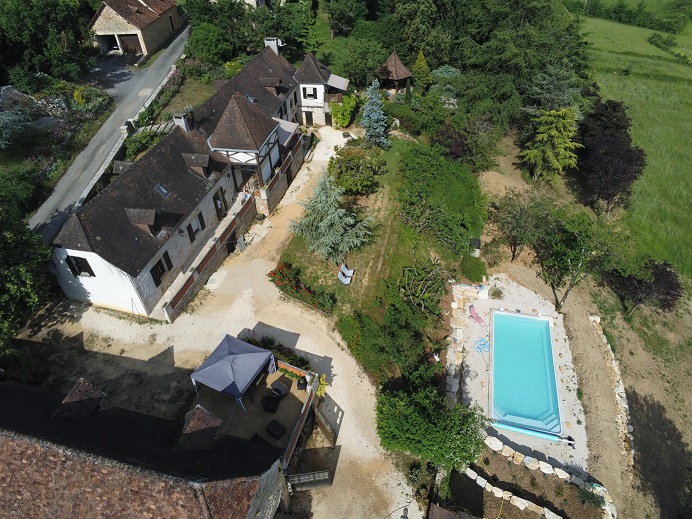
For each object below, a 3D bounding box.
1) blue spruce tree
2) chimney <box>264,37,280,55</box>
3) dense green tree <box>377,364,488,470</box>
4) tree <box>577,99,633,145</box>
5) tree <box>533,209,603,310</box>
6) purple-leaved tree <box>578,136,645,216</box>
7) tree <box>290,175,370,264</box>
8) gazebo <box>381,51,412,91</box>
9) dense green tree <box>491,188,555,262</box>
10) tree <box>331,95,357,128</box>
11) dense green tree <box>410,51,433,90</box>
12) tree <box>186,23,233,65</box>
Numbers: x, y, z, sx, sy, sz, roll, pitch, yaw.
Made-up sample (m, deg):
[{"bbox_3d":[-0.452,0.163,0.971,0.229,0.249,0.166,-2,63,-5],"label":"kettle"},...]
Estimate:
[{"bbox_3d":[3.047,-14.875,46.410,3.134,6.818,3.134,-1,44,0],"label":"blue spruce tree"},{"bbox_3d":[-9.011,-26.151,56.626,1.350,2.200,0.700,10,41,16],"label":"chimney"},{"bbox_3d":[4.435,8.065,24.057,5.650,3.100,5.300,-2,39,2],"label":"dense green tree"},{"bbox_3d":[25.895,-12.619,46.462,4.500,6.700,4.500,-2,39,2],"label":"tree"},{"bbox_3d":[14.457,0.677,30.015,4.700,7.000,4.700,-1,44,0],"label":"tree"},{"bbox_3d":[22.750,-6.832,39.502,4.600,6.700,4.600,-2,39,2],"label":"purple-leaved tree"},{"bbox_3d":[-1.185,-3.656,34.728,6.499,6.464,6.499,-1,44,0],"label":"tree"},{"bbox_3d":[5.972,-23.219,56.839,4.265,5.055,4.265,-1,44,0],"label":"gazebo"},{"bbox_3d":[12.881,-2.099,34.242,4.200,5.800,4.200,-2,39,2],"label":"dense green tree"},{"bbox_3d":[-0.298,-18.156,56.686,3.100,3.800,2.900,-2,39,2],"label":"tree"},{"bbox_3d":[9.607,-23.142,56.685,2.748,5.053,2.748,-1,44,0],"label":"dense green tree"},{"bbox_3d":[-21.140,-33.538,71.452,6.610,5.650,6.610,-2,39,2],"label":"tree"}]

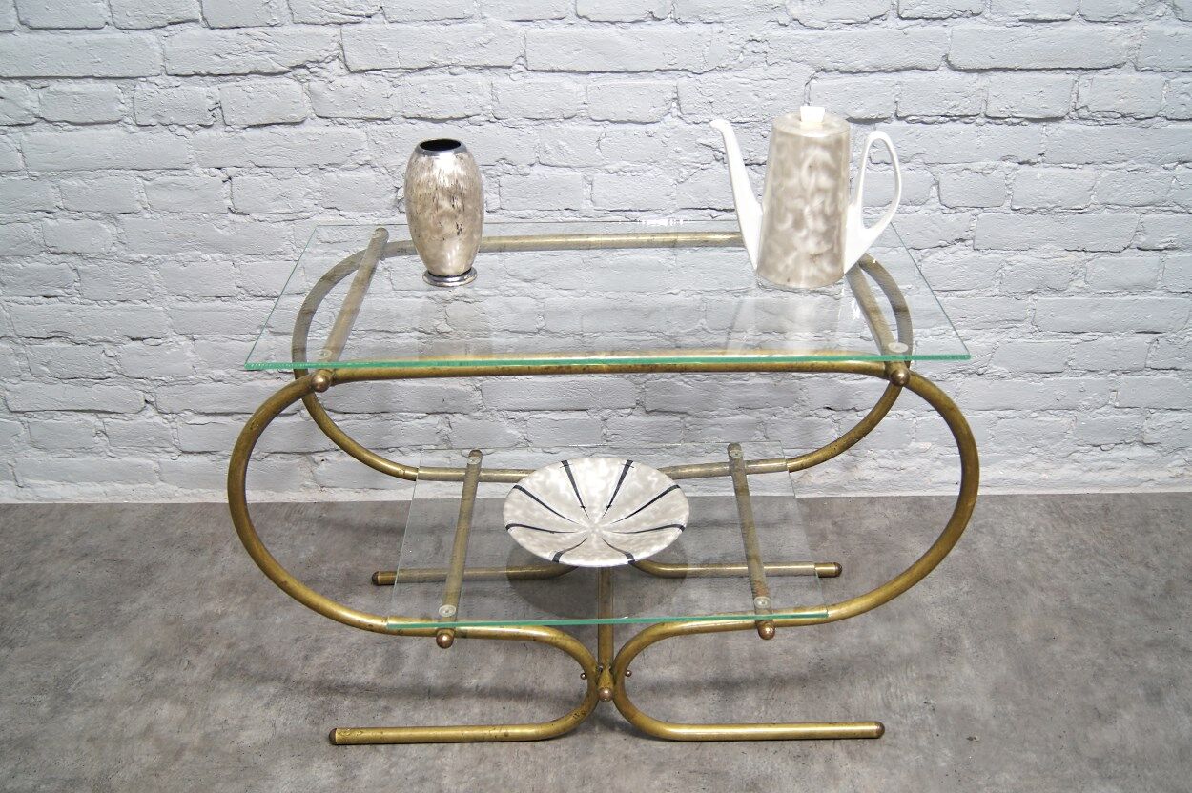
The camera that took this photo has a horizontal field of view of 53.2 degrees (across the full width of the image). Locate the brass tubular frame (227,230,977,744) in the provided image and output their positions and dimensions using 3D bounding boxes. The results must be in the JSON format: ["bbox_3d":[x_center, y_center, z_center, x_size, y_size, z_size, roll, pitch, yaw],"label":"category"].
[{"bbox_3d":[0.013,0.130,1.689,0.922,0.617,0.445,-1,30,0],"label":"brass tubular frame"}]

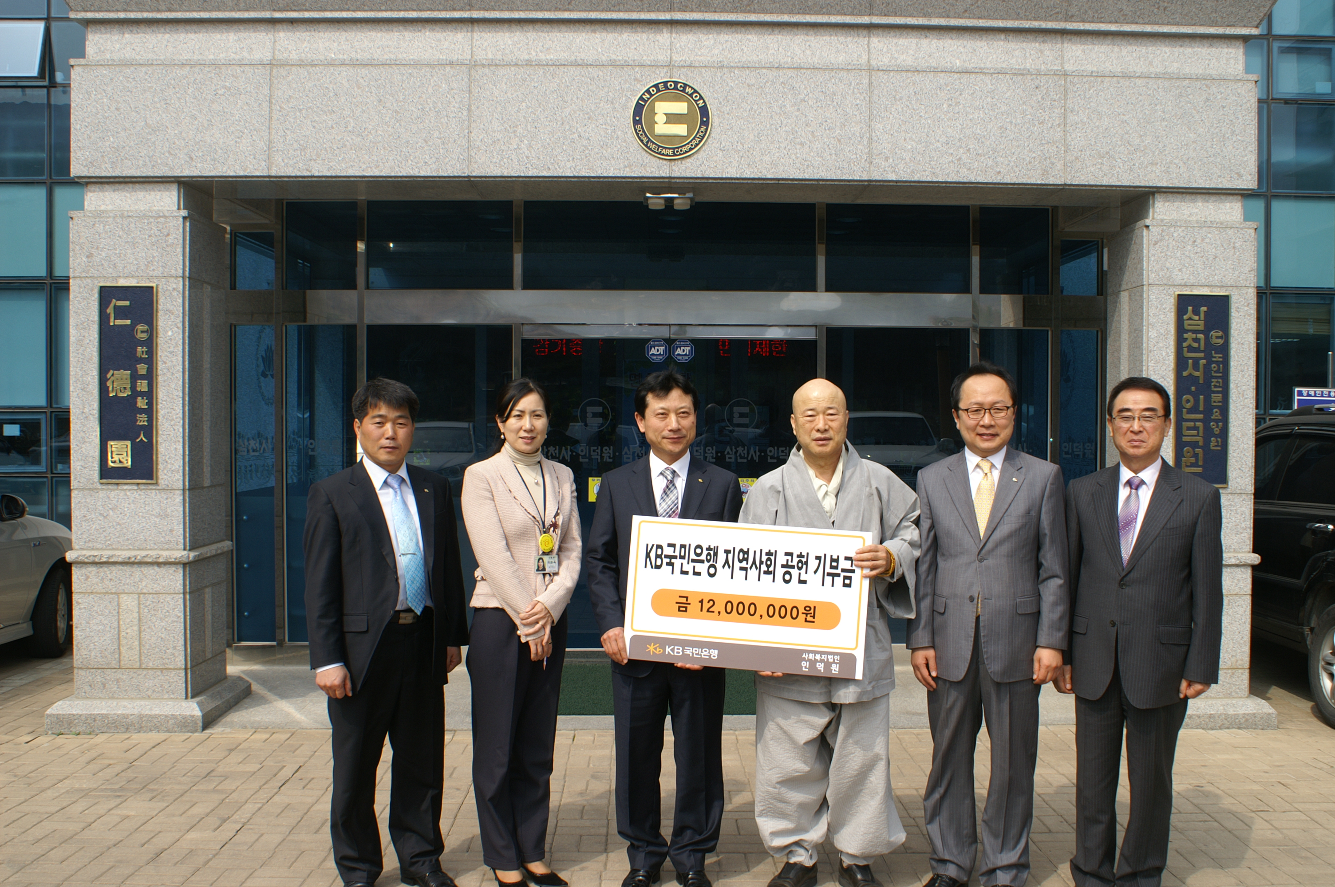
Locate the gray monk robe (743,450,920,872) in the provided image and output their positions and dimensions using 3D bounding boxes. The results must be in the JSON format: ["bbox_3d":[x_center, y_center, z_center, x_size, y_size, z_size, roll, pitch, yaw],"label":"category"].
[{"bbox_3d":[0.523,0.682,3.940,0.580,1.385,0.460,0,1,5],"label":"gray monk robe"}]

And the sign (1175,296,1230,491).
[{"bbox_3d":[2.706,-0.272,6.190,0.278,0.985,0.040,0,1,-2],"label":"sign"}]

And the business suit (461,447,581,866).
[{"bbox_3d":[-0.486,0.726,4.070,0.420,1.390,0.320,-1,2,-32],"label":"business suit"}]

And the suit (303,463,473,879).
[{"bbox_3d":[-0.913,0.740,3.970,0.500,1.385,0.330,0,1,-28],"label":"suit"}]

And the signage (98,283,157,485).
[{"bbox_3d":[-2.675,-0.295,6.060,0.278,0.985,0.040,0,1,-2],"label":"signage"}]

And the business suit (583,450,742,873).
[{"bbox_3d":[-0.009,0.716,3.970,0.520,1.375,0.370,0,1,-6],"label":"business suit"}]

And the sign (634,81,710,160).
[{"bbox_3d":[0.023,-1.615,6.100,0.395,0.395,0.040,0,1,-2],"label":"sign"}]

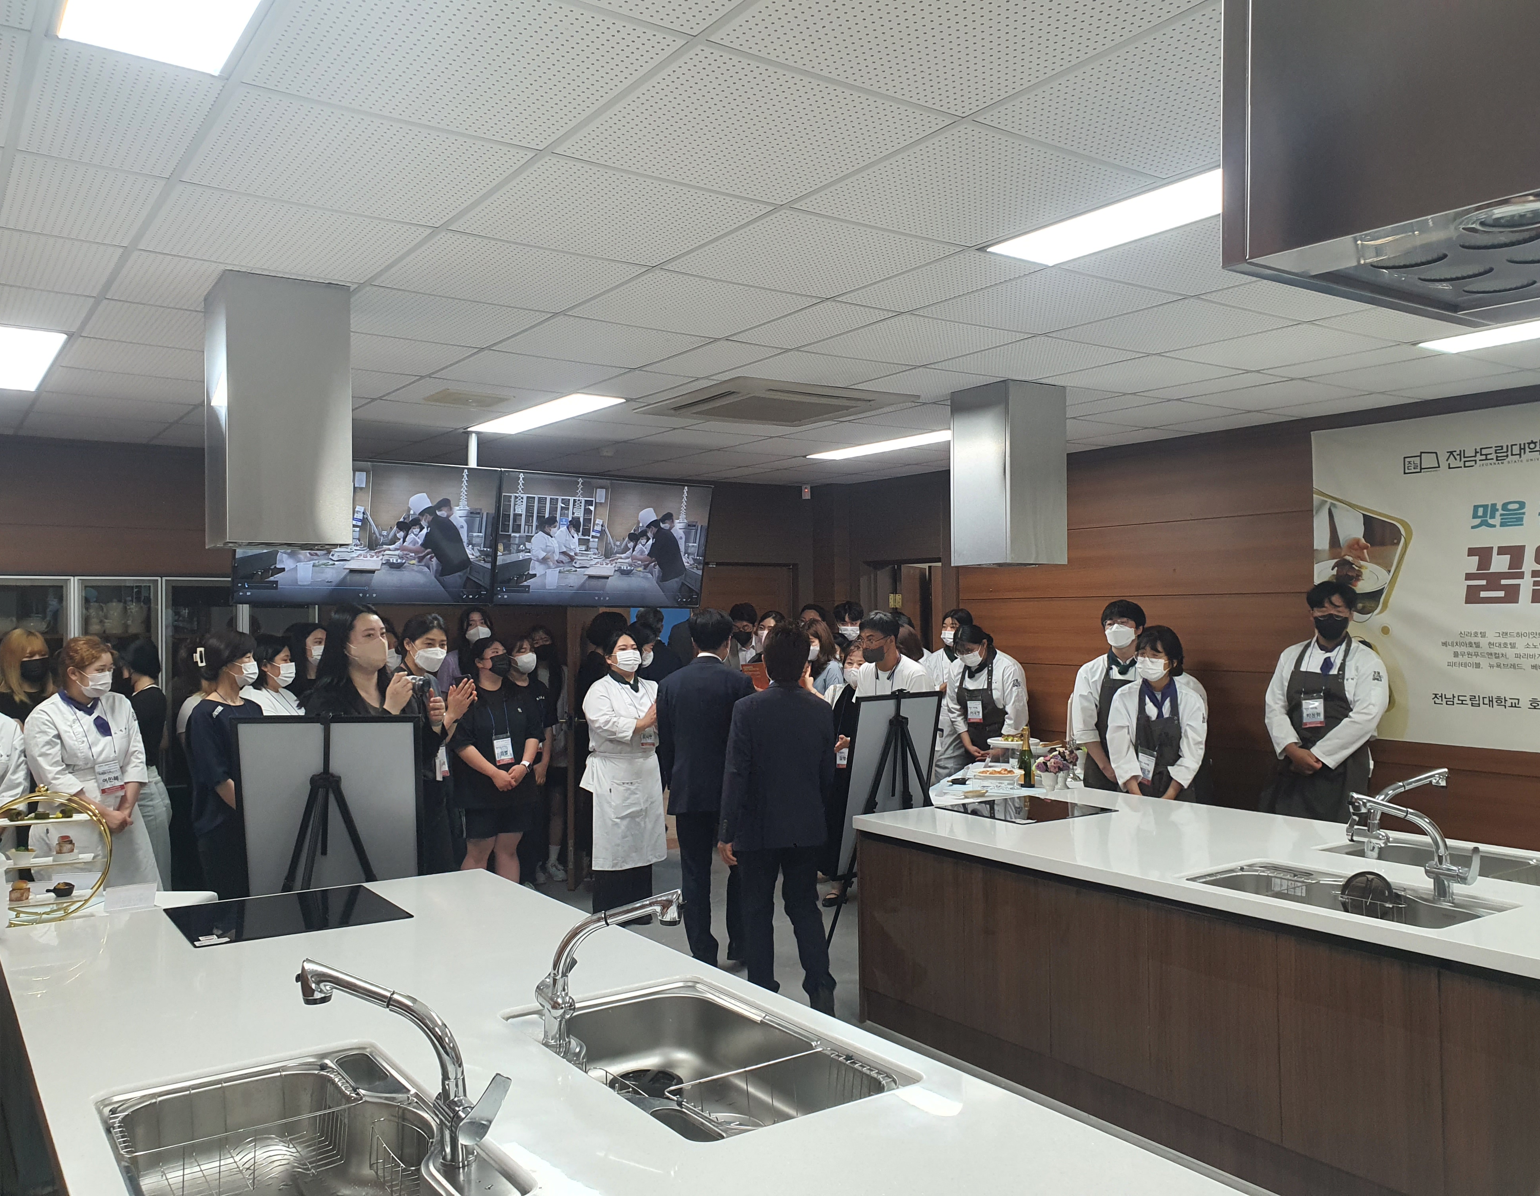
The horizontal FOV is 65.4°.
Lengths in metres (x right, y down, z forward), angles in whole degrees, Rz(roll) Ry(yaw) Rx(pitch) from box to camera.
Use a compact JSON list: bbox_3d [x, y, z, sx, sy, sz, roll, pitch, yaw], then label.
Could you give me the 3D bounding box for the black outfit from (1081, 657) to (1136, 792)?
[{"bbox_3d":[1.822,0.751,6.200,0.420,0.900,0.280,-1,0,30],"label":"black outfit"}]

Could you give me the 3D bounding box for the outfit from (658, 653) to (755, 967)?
[{"bbox_3d":[-0.301,1.006,5.740,0.480,1.480,0.310,-1,-1,12],"label":"outfit"}]

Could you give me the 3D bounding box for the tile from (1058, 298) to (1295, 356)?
[{"bbox_3d":[1.384,-0.933,4.145,0.600,0.020,0.600,0,0,-36],"label":"tile"}]

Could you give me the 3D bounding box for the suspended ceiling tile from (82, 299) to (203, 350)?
[{"bbox_3d":[-1.922,-0.892,3.995,0.600,0.020,0.600,0,0,-36],"label":"suspended ceiling tile"}]

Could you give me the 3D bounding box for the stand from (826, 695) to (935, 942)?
[{"bbox_3d":[0.702,1.115,6.000,0.700,1.330,0.660,0,-1,-38],"label":"stand"}]

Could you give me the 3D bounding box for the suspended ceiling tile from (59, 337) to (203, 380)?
[{"bbox_3d":[-2.270,-0.884,4.480,0.600,0.020,0.600,0,0,-36],"label":"suspended ceiling tile"}]

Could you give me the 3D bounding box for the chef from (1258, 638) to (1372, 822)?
[{"bbox_3d":[2.475,0.894,5.315,0.550,1.750,0.350,-1,-1,38],"label":"chef"}]

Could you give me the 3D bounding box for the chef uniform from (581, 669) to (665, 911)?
[{"bbox_3d":[-0.819,1.077,6.700,0.480,1.380,0.360,0,-1,-34],"label":"chef uniform"}]

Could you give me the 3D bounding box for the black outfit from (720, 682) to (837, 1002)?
[{"bbox_3d":[0.037,1.036,5.150,0.480,1.340,0.340,-1,0,-7],"label":"black outfit"}]

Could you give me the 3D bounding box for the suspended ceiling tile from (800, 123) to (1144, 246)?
[{"bbox_3d":[0.448,-0.920,2.694,0.590,0.020,0.590,0,-1,-35],"label":"suspended ceiling tile"}]

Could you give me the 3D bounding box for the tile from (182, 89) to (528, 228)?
[{"bbox_3d":[-0.871,-0.908,2.494,0.590,0.020,0.590,0,-1,-35],"label":"tile"}]

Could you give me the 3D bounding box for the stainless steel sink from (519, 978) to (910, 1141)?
[{"bbox_3d":[-0.152,1.017,2.457,0.500,0.200,0.800,0,-1,-36],"label":"stainless steel sink"}]

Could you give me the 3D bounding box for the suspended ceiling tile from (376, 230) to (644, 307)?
[{"bbox_3d":[-0.737,-0.908,3.364,0.590,0.020,0.590,0,-1,-36],"label":"suspended ceiling tile"}]

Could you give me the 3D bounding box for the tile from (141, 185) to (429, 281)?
[{"bbox_3d":[-1.220,-0.908,3.009,0.595,0.018,0.595,0,-1,-35],"label":"tile"}]

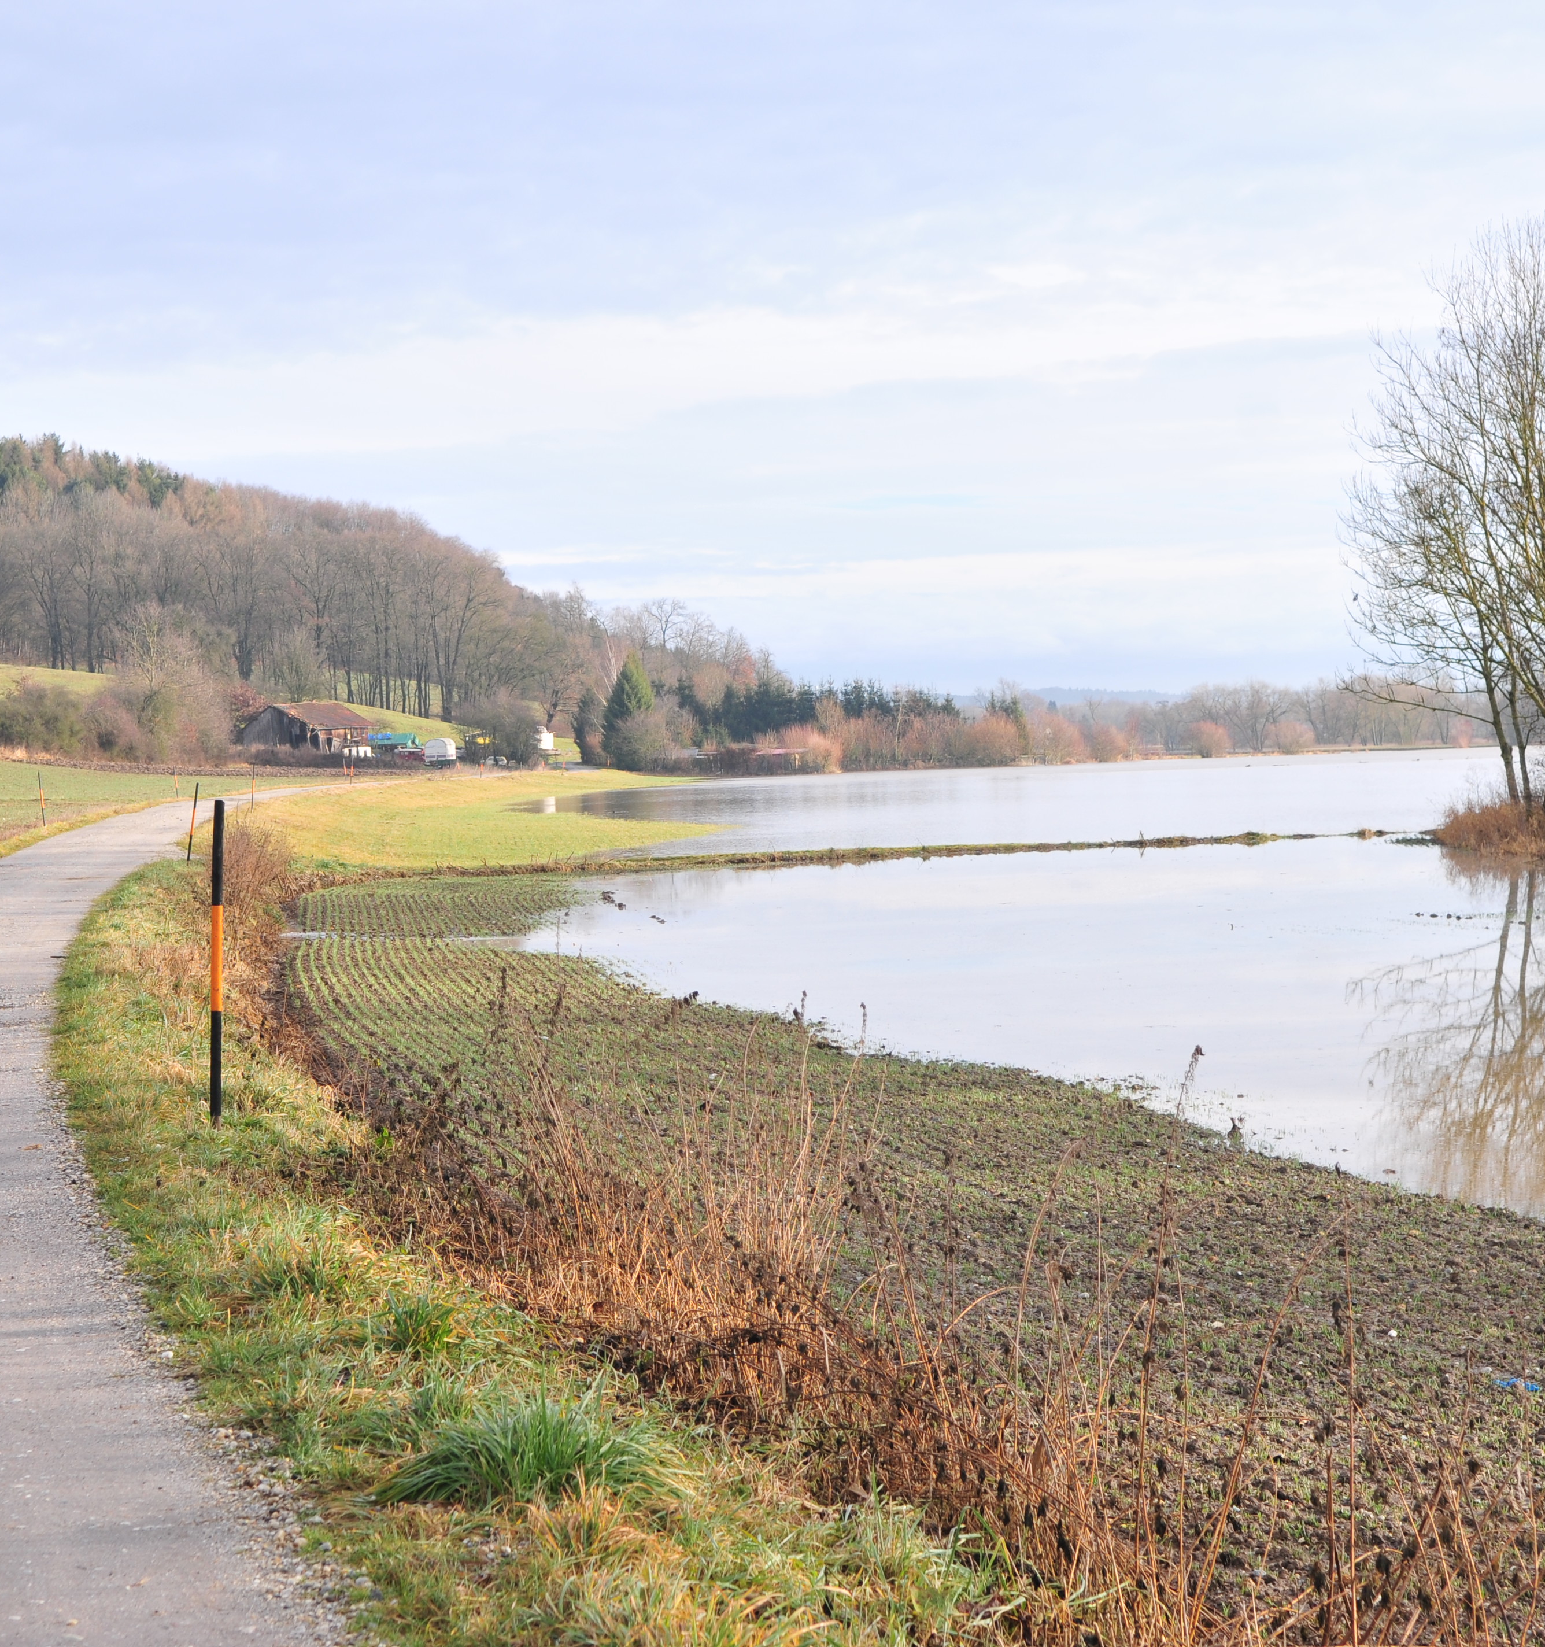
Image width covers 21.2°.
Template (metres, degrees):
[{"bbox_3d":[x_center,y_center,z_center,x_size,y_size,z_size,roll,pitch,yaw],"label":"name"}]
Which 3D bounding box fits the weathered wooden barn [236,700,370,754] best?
[{"bbox_3d":[-37.880,-7.491,336.000,6.800,4.600,9.300,1,1,30],"label":"weathered wooden barn"}]

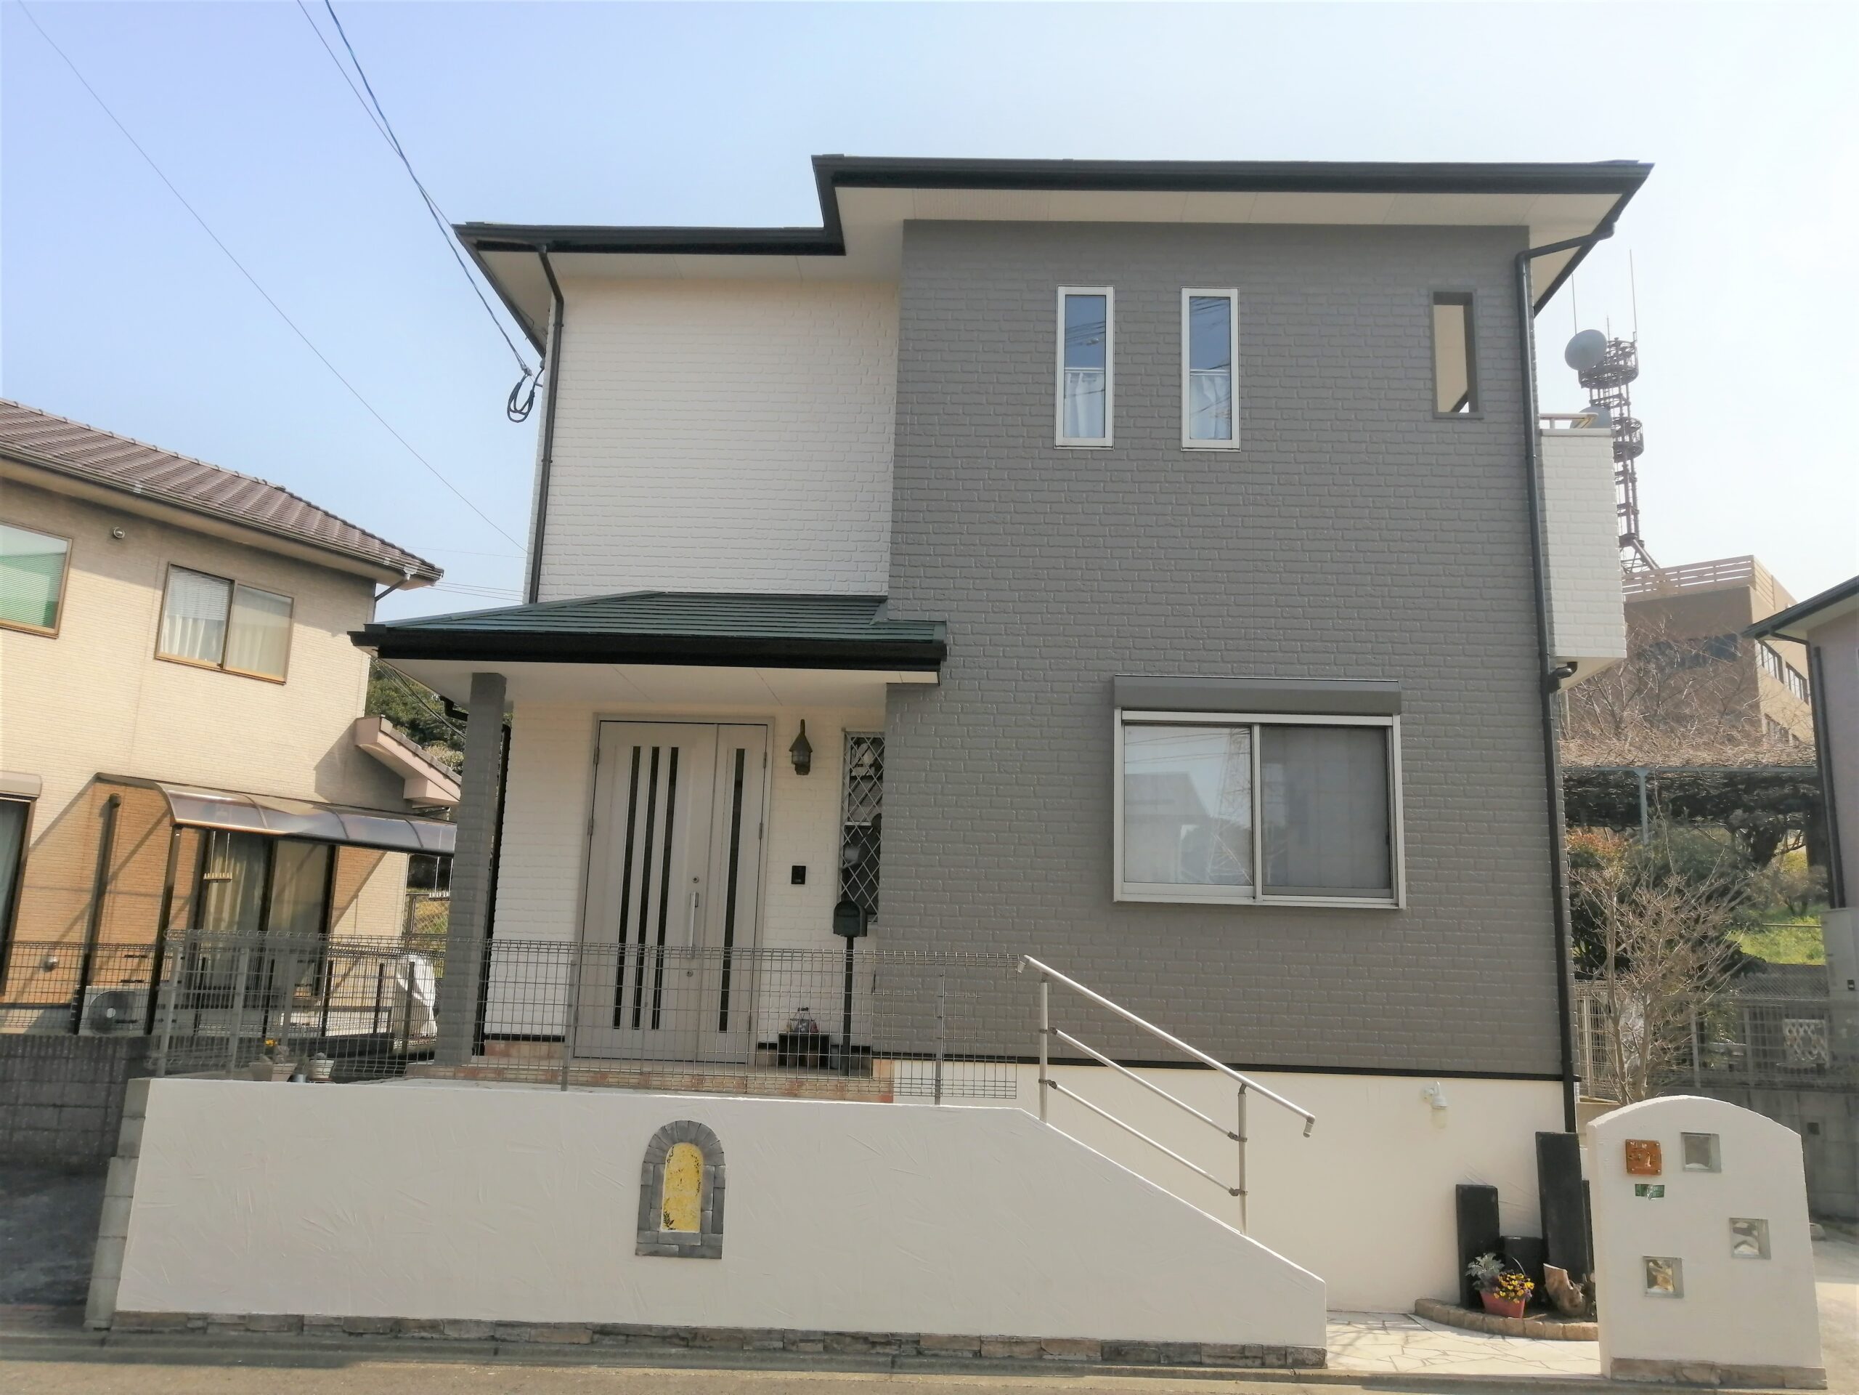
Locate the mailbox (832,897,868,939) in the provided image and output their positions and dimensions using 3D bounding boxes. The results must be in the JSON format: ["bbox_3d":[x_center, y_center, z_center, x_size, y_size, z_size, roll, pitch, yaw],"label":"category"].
[{"bbox_3d":[-0.517,1.463,9.534,0.170,0.225,0.420,1,-11,2],"label":"mailbox"}]

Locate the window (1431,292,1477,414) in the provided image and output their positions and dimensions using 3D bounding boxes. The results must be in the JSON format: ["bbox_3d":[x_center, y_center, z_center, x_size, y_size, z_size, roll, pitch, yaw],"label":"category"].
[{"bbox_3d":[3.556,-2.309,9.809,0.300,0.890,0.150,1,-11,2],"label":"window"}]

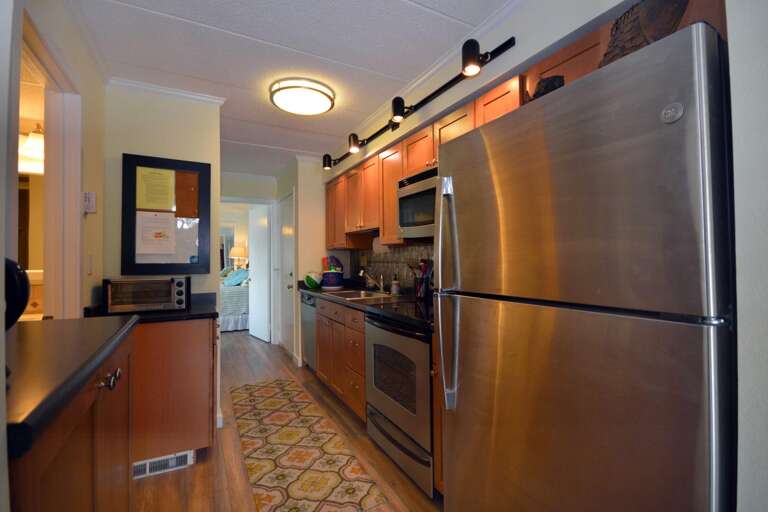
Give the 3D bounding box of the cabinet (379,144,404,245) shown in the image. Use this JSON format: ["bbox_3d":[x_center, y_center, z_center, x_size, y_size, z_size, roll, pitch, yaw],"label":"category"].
[{"bbox_3d":[0.191,-0.477,2.809,0.316,0.762,0.381,0,-1,-28],"label":"cabinet"}]

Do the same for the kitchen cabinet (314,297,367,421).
[{"bbox_3d":[-0.123,0.788,3.059,0.610,0.771,1.143,0,-1,-28],"label":"kitchen cabinet"}]

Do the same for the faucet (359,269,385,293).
[{"bbox_3d":[-0.117,0.251,3.269,0.260,0.220,0.070,0,-1,-28],"label":"faucet"}]

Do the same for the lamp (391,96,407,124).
[{"bbox_3d":[0.096,-0.950,2.215,0.085,0.165,0.080,0,0,-29],"label":"lamp"}]

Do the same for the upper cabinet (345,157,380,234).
[{"bbox_3d":[-0.081,-0.548,3.312,0.316,0.610,0.762,0,-1,-28],"label":"upper cabinet"}]

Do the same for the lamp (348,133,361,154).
[{"bbox_3d":[-0.257,-0.981,2.977,0.095,0.170,0.085,0,-1,-28],"label":"lamp"}]

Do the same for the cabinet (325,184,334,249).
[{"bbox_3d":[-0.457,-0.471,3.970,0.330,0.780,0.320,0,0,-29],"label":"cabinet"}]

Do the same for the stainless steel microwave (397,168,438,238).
[{"bbox_3d":[0.458,-0.335,2.304,0.390,0.420,0.755,0,0,-29],"label":"stainless steel microwave"}]

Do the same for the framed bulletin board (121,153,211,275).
[{"bbox_3d":[-1.492,-0.270,2.364,0.520,0.800,0.030,0,0,-29],"label":"framed bulletin board"}]

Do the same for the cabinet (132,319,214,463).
[{"bbox_3d":[-1.423,0.793,2.177,0.605,0.786,0.402,0,-1,-28],"label":"cabinet"}]

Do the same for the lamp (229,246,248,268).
[{"bbox_3d":[-3.051,0.112,7.171,0.380,0.560,0.380,0,0,-29],"label":"lamp"}]

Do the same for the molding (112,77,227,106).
[{"bbox_3d":[-1.498,-1.143,2.422,0.693,0.058,0.055,0,-1,-28],"label":"molding"}]

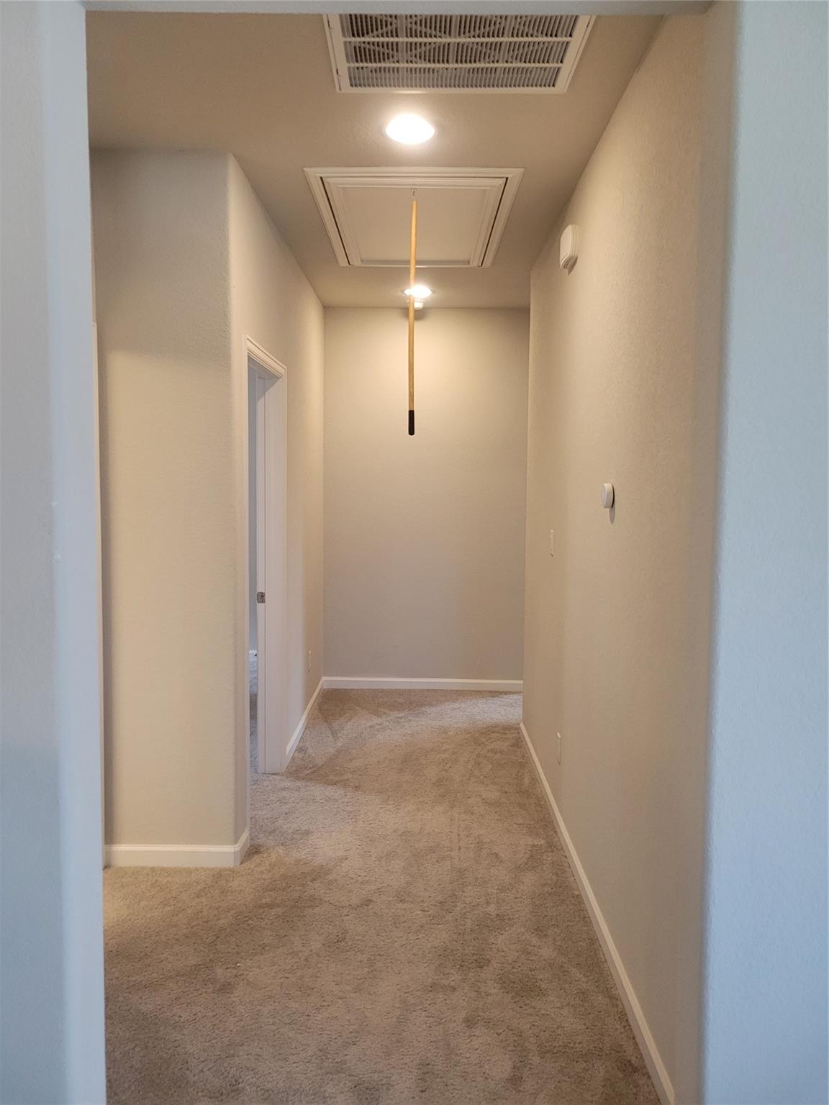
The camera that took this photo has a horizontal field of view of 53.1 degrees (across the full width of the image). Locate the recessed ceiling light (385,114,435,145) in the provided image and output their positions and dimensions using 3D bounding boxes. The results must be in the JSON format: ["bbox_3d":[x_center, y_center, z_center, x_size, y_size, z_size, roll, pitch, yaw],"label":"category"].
[{"bbox_3d":[-0.015,-1.462,2.904,0.187,0.030,0.187,1,5,0],"label":"recessed ceiling light"}]

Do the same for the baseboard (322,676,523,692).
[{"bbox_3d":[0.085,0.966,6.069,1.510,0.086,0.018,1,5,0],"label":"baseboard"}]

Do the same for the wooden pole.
[{"bbox_3d":[-0.006,-1.001,3.536,0.026,1.000,0.026,1,5,0],"label":"wooden pole"}]

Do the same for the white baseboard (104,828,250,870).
[{"bbox_3d":[-0.948,1.184,3.340,0.525,0.087,0.175,1,5,0],"label":"white baseboard"}]

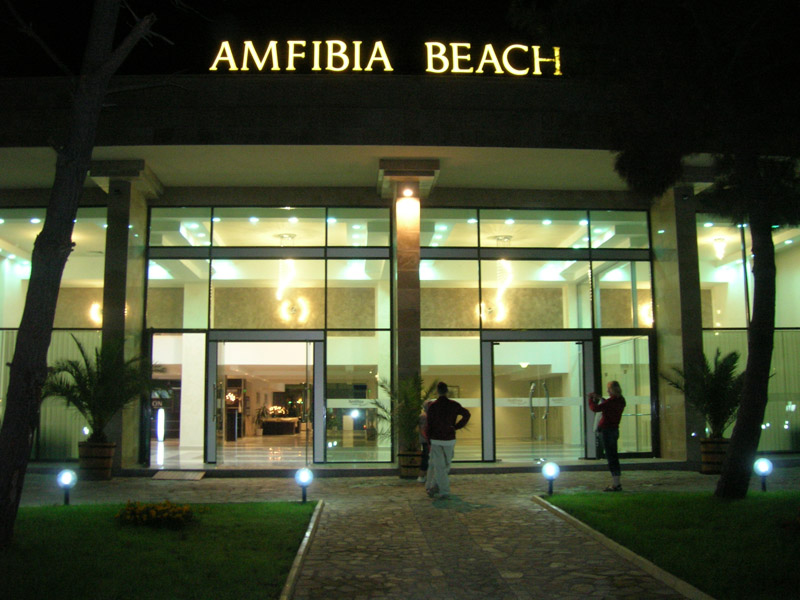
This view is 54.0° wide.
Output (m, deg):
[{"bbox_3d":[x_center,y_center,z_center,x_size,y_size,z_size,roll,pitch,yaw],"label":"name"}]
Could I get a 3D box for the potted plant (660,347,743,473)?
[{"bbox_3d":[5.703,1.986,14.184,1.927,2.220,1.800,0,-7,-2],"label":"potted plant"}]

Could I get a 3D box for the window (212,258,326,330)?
[{"bbox_3d":[-2.610,-0.114,15.534,2.255,1.403,0.080,0,-6,-3],"label":"window"}]

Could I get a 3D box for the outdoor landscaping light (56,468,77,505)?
[{"bbox_3d":[-4.731,2.652,11.173,0.250,0.491,0.250,0,-6,-3],"label":"outdoor landscaping light"}]

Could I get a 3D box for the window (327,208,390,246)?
[{"bbox_3d":[-0.865,-1.514,16.401,1.334,0.806,0.080,0,-6,-3],"label":"window"}]

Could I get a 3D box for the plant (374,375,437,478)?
[{"bbox_3d":[0.110,2.284,14.263,1.146,1.857,1.050,0,-6,-3],"label":"plant"}]

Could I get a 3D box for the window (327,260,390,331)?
[{"bbox_3d":[-0.851,-0.122,16.244,1.332,1.468,0.080,0,-6,-3],"label":"window"}]

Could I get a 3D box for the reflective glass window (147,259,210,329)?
[{"bbox_3d":[-4.377,-0.123,15.567,1.235,1.398,0.100,0,-7,-2],"label":"reflective glass window"}]

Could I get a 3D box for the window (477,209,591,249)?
[{"bbox_3d":[2.746,-1.444,16.024,2.261,0.820,0.100,0,-7,-2],"label":"window"}]

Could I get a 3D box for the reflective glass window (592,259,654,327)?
[{"bbox_3d":[4.696,-0.120,16.561,1.277,1.443,0.080,0,-6,-3],"label":"reflective glass window"}]

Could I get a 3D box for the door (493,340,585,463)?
[{"bbox_3d":[2.769,1.996,15.614,1.833,2.365,0.120,0,-7,-2],"label":"door"}]

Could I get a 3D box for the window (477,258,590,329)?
[{"bbox_3d":[2.874,-0.124,16.458,2.373,1.466,0.080,0,-6,-3],"label":"window"}]

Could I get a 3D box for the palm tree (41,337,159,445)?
[{"bbox_3d":[-5.372,1.619,14.212,2.188,1.989,1.900,0,-6,-3],"label":"palm tree"}]

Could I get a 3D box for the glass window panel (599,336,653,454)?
[{"bbox_3d":[4.619,1.926,16.056,1.101,2.383,0.080,0,-7,-3],"label":"glass window panel"}]

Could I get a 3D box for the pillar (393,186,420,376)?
[{"bbox_3d":[0.143,0.480,15.502,0.436,5.474,1.250,0,-6,-3],"label":"pillar"}]

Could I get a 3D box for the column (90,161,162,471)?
[{"bbox_3d":[-5.215,0.340,14.705,1.099,5.613,1.492,0,-7,-2],"label":"column"}]

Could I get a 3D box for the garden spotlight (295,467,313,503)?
[{"bbox_3d":[-1.361,2.636,11.180,0.250,0.505,0.250,0,-6,-3],"label":"garden spotlight"}]

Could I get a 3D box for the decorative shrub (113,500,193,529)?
[{"bbox_3d":[-2.995,2.600,9.594,0.920,0.230,0.700,0,-6,-3],"label":"decorative shrub"}]

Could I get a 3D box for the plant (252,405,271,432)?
[{"bbox_3d":[-4.165,3.601,23.633,0.481,0.977,0.480,0,-6,-3],"label":"plant"}]

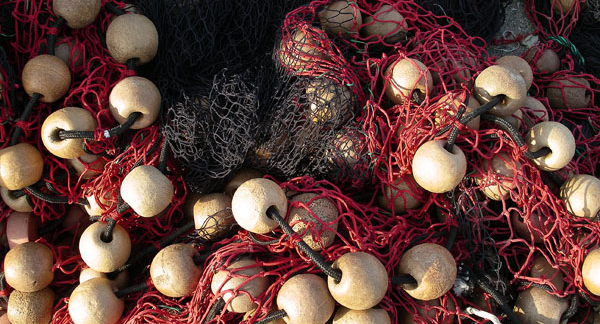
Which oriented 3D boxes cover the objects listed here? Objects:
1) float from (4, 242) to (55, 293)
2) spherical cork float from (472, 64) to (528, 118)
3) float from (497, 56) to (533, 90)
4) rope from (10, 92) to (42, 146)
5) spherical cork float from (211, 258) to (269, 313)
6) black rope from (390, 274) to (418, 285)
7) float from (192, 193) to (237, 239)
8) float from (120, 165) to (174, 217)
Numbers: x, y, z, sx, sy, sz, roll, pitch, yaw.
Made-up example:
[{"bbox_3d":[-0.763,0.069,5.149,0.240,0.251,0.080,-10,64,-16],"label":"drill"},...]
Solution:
[{"bbox_3d":[-0.574,0.224,1.360,0.106,0.106,0.106,0,45,0],"label":"float"},{"bbox_3d":[0.386,-0.137,1.233,0.100,0.097,0.100,0,53,0],"label":"spherical cork float"},{"bbox_3d":[0.516,-0.208,1.542,0.095,0.092,0.095,0,53,0],"label":"float"},{"bbox_3d":[-0.584,-0.089,1.365,0.020,0.147,0.019,18,32,-32],"label":"rope"},{"bbox_3d":[-0.106,0.219,1.135,0.100,0.097,0.100,0,53,0],"label":"spherical cork float"},{"bbox_3d":[0.199,0.224,1.220,0.055,0.020,0.025,0,45,0],"label":"black rope"},{"bbox_3d":[-0.180,0.118,1.390,0.100,0.100,0.100,0,42,0],"label":"float"},{"bbox_3d":[-0.311,0.060,1.310,0.108,0.106,0.108,0,45,0],"label":"float"}]

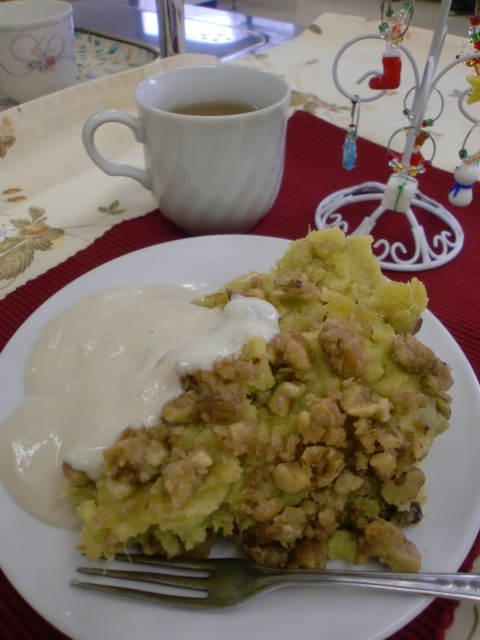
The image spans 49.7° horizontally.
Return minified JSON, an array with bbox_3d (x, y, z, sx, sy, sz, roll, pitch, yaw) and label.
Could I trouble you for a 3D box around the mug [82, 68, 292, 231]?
[{"bbox_3d":[-0.034,-0.100,0.315,0.122,0.080,0.085,0,43,0],"label":"mug"}]

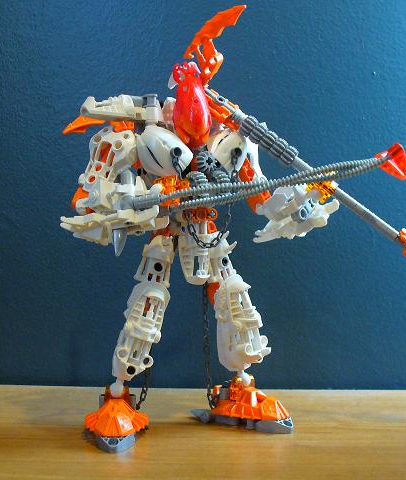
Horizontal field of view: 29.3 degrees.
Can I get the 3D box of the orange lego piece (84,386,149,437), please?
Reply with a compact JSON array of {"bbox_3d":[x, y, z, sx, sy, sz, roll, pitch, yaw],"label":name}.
[{"bbox_3d":[-0.054,0.107,0.491,0.040,0.026,0.042,0,2,-5],"label":"orange lego piece"}]

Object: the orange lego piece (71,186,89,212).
[{"bbox_3d":[-0.078,-0.026,0.495,0.013,0.017,0.014,0,2,-11],"label":"orange lego piece"}]

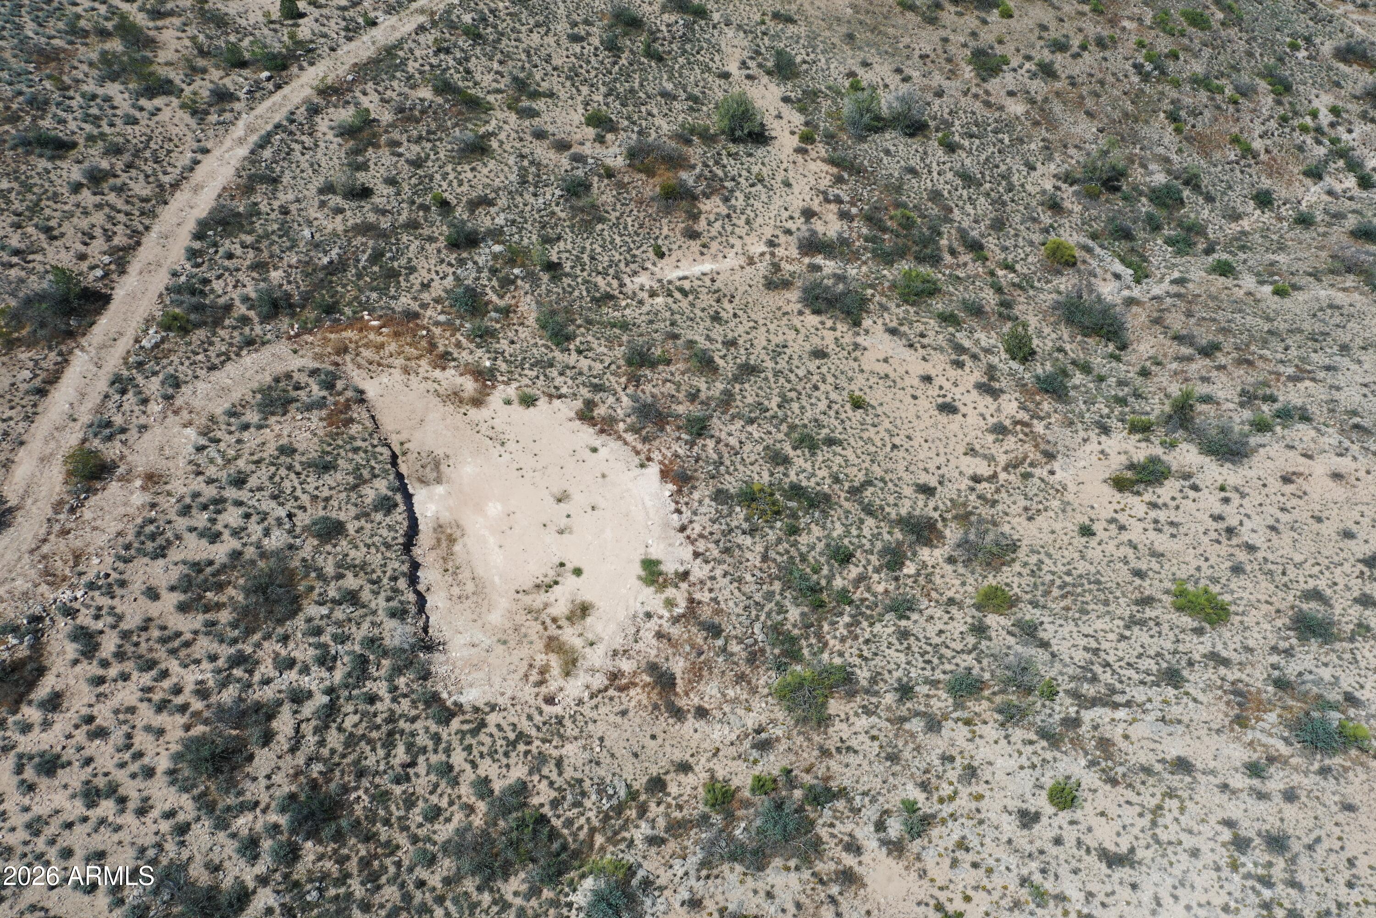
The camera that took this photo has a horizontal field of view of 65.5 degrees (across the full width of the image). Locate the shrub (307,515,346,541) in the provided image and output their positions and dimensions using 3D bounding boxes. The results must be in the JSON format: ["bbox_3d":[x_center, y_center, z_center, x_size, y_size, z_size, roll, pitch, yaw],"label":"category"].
[{"bbox_3d":[-16.774,3.192,49.624,1.760,1.060,1.310,0,46,0],"label":"shrub"}]

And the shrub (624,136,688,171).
[{"bbox_3d":[-2.190,-20.744,72.685,4.220,2.110,2.960,0,46,0],"label":"shrub"}]

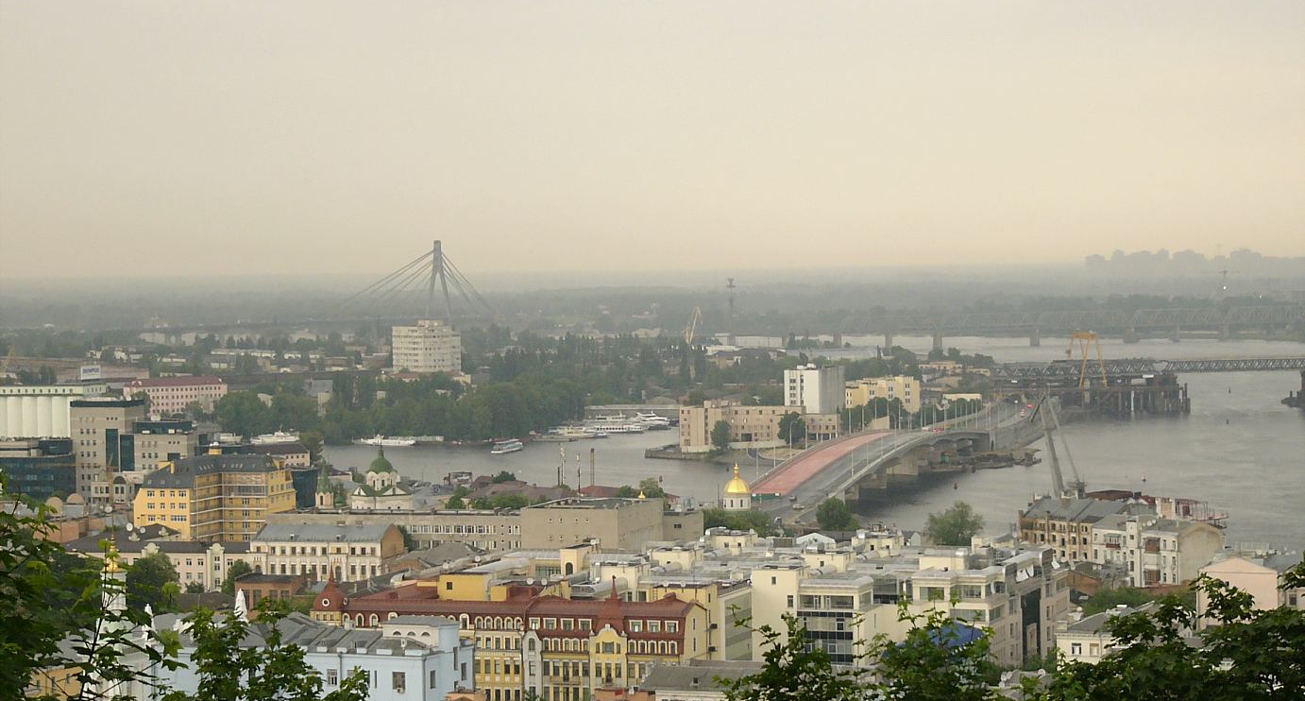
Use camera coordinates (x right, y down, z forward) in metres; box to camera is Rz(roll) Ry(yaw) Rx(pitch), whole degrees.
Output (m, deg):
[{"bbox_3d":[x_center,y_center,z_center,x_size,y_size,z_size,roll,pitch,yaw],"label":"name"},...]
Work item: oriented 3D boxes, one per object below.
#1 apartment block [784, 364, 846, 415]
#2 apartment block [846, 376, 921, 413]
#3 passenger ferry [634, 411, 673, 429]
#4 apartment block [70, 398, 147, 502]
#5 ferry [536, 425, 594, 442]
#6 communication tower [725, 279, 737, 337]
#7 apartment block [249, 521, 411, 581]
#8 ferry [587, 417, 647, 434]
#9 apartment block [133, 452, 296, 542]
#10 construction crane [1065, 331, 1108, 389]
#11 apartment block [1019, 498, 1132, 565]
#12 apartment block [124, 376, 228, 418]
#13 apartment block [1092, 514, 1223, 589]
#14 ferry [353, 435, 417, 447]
[{"bbox_3d":[69.720,22.180,1430.010,16.000,29.000,26.500,0,2,27],"label":"apartment block"},{"bbox_3d":[105.610,22.340,1512.890,31.000,21.500,17.000,-1,2,15],"label":"apartment block"},{"bbox_3d":[0.000,38.090,1795.000,22.500,9.000,5.800,-1,2,3],"label":"passenger ferry"},{"bbox_3d":[-173.790,31.870,1059.130,19.500,33.500,12.500,0,2,23],"label":"apartment block"},{"bbox_3d":[-44.070,42.070,1707.000,30.500,7.300,6.500,-1,2,9],"label":"ferry"},{"bbox_3d":[76.230,-37.290,3200.000,12.000,64.000,11.000,-1,2,0],"label":"communication tower"},{"bbox_3d":[-79.210,49.340,812.640,33.300,14.120,16.500,0,2,15],"label":"apartment block"},{"bbox_3d":[-18.660,39.610,1760.000,31.000,8.600,6.800,-1,2,5],"label":"ferry"},{"bbox_3d":[-118.000,42.420,897.500,31.000,28.700,34.000,0,2,19],"label":"apartment block"},{"bbox_3d":[220.330,4.740,1688.400,12.000,27.500,30.000,-1,2,-10],"label":"construction crane"},{"bbox_3d":[104.490,44.170,818.440,22.700,16.200,16.000,1,2,45],"label":"apartment block"},{"bbox_3d":[-240.720,23.770,1675.430,50.000,20.500,13.000,-2,2,-23],"label":"apartment block"},{"bbox_3d":[122.800,49.260,806.400,15.000,16.800,29.000,-2,2,-36],"label":"apartment block"},{"bbox_3d":[-120.450,40.060,1494.920,33.000,5.800,6.300,0,2,36],"label":"ferry"}]

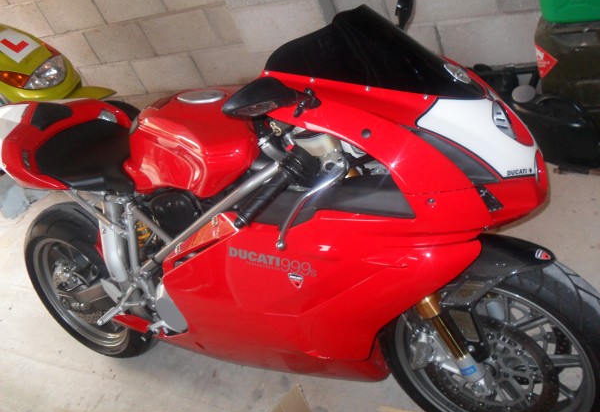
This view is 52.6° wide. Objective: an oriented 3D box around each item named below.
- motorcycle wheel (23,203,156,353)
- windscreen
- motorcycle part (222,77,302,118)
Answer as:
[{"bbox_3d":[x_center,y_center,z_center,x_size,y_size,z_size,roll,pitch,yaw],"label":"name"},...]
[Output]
[{"bbox_3d":[-0.731,0.270,2.208,0.620,0.620,0.190,3,29,34],"label":"motorcycle wheel"},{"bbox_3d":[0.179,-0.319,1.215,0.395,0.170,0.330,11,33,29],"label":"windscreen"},{"bbox_3d":[-0.064,-0.189,1.055,0.165,0.080,0.085,-18,18,-40],"label":"motorcycle part"}]

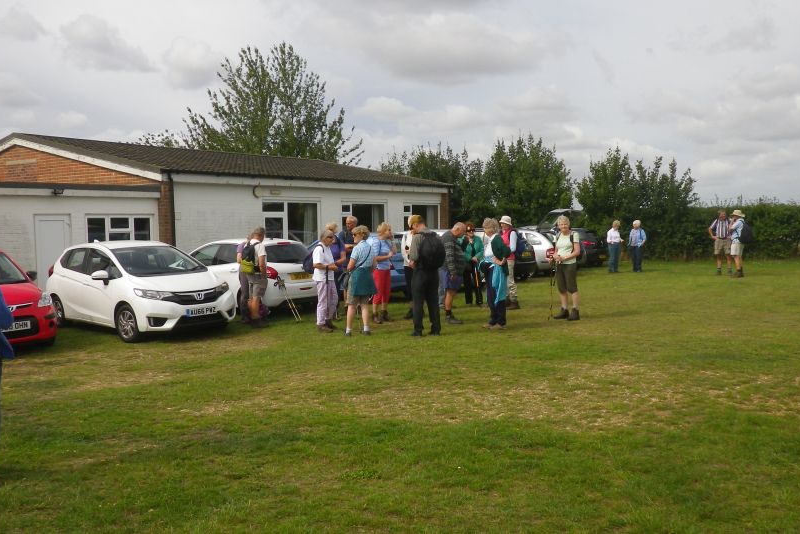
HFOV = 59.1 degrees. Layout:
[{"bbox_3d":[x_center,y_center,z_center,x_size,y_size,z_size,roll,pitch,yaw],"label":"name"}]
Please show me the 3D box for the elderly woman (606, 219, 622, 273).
[{"bbox_3d":[6.655,-0.643,21.950,0.500,1.630,0.400,-4,4,-32],"label":"elderly woman"}]

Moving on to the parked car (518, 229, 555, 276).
[{"bbox_3d":[3.368,-0.506,22.267,4.350,1.490,1.780,2,5,42],"label":"parked car"}]

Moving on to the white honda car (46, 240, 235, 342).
[{"bbox_3d":[-4.520,0.325,12.220,3.990,1.530,1.710,3,5,41],"label":"white honda car"}]

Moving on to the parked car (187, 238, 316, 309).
[{"bbox_3d":[-3.290,0.140,14.650,4.050,1.480,1.740,3,5,41],"label":"parked car"}]

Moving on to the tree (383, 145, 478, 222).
[{"bbox_3d":[1.335,-2.891,30.875,4.300,4.990,4.000,-1,4,0],"label":"tree"}]

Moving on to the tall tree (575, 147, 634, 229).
[{"bbox_3d":[8.479,-2.618,29.160,2.500,4.600,2.500,0,4,16],"label":"tall tree"}]

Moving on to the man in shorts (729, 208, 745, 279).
[{"bbox_3d":[9.165,-0.622,19.145,0.450,1.800,0.500,0,4,22],"label":"man in shorts"}]

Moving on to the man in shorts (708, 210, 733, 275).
[{"bbox_3d":[8.885,-0.634,19.546,0.580,1.790,0.400,-1,4,8],"label":"man in shorts"}]

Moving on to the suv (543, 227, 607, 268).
[{"bbox_3d":[5.137,-0.720,25.184,1.820,1.470,4.450,-5,5,-44],"label":"suv"}]

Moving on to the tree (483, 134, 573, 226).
[{"bbox_3d":[5.262,-2.855,28.876,3.900,5.010,3.700,-1,4,0],"label":"tree"}]

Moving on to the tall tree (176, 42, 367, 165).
[{"bbox_3d":[-7.128,-6.254,37.654,9.800,11.150,9.200,-1,4,0],"label":"tall tree"}]

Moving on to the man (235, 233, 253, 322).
[{"bbox_3d":[-2.781,0.212,12.693,0.500,1.650,0.360,1,4,27],"label":"man"}]

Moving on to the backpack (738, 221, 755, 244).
[{"bbox_3d":[9.450,-0.937,19.150,0.330,0.560,0.340,0,4,22],"label":"backpack"}]

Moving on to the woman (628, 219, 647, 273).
[{"bbox_3d":[7.196,-0.647,21.412,0.520,1.570,0.340,2,5,30],"label":"woman"}]

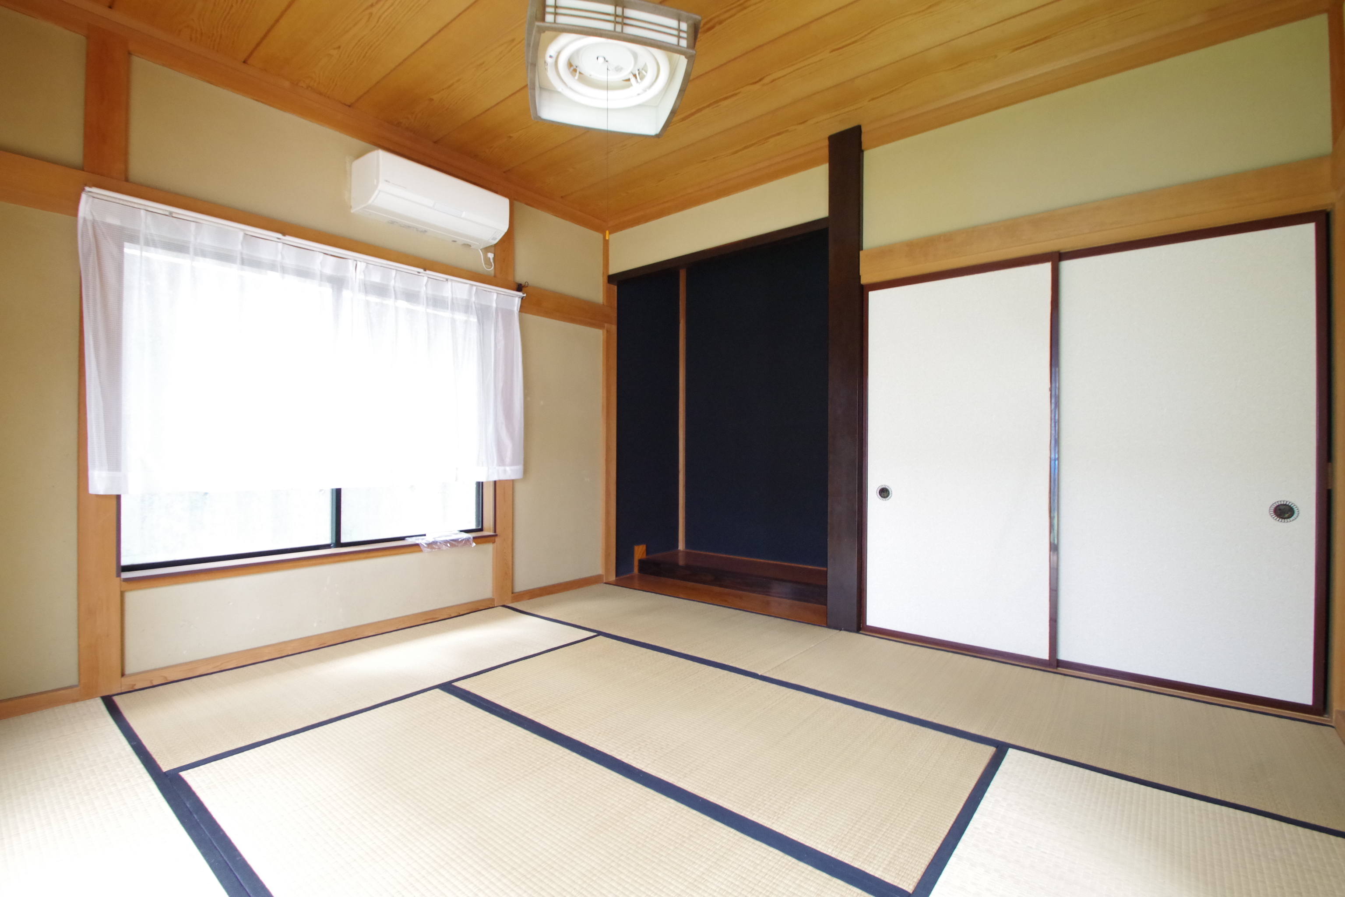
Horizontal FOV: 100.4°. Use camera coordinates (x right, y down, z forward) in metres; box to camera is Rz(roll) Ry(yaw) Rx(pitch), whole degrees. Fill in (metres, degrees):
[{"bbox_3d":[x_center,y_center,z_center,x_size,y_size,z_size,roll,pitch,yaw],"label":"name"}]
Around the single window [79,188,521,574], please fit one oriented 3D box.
[{"bbox_3d":[-1.655,-0.205,2.846,0.120,1.445,1.782,0,0,43],"label":"single window"}]

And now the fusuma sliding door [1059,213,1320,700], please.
[{"bbox_3d":[2.073,0.059,2.324,0.848,1.850,0.025,0,0,35],"label":"fusuma sliding door"}]

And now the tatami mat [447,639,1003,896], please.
[{"bbox_3d":[0.073,1.003,2.079,1.810,0.050,0.814,0,0,39],"label":"tatami mat"}]

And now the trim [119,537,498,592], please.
[{"bbox_3d":[-1.655,0.548,2.849,0.080,0.049,1.652,0,0,43],"label":"trim"}]

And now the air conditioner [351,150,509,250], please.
[{"bbox_3d":[-1.279,-1.328,3.049,0.230,0.266,0.749,0,0,43],"label":"air conditioner"}]

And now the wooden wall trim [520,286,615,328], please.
[{"bbox_3d":[-0.702,-0.943,3.837,0.040,0.174,0.808,0,0,43],"label":"wooden wall trim"}]

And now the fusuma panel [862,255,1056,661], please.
[{"bbox_3d":[1.383,0.056,2.764,0.853,1.850,0.025,0,0,35],"label":"fusuma panel"}]

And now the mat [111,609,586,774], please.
[{"bbox_3d":[-1.290,0.999,2.573,0.853,0.050,1.704,0,0,40],"label":"mat"}]

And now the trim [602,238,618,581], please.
[{"bbox_3d":[-0.482,-0.284,4.137,0.090,2.517,0.112,0,0,43],"label":"trim"}]

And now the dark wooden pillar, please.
[{"bbox_3d":[0.964,-0.369,3.094,0.175,2.698,0.125,0,0,35],"label":"dark wooden pillar"}]

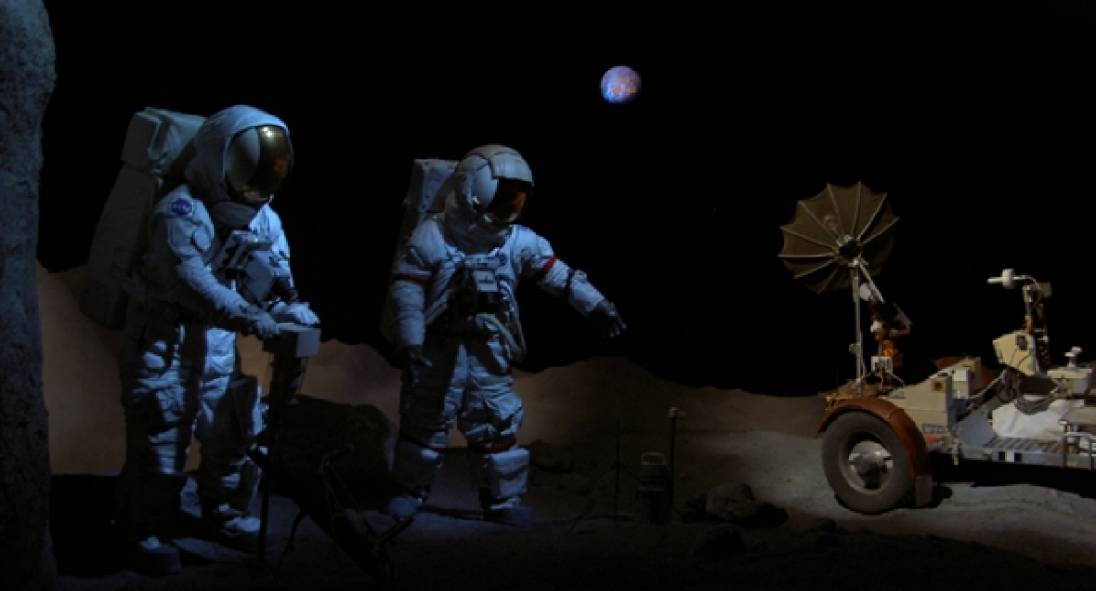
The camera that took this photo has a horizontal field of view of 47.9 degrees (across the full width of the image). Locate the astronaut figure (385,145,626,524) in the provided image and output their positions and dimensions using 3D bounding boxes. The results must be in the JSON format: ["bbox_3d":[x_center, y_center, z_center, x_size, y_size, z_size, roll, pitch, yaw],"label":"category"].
[{"bbox_3d":[-0.285,0.185,6.230,1.030,1.850,0.820,-1,2,-27],"label":"astronaut figure"}]

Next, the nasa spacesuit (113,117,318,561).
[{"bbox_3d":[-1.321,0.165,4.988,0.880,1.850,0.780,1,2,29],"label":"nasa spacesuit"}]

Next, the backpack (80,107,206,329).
[{"bbox_3d":[-1.612,-0.300,5.183,0.300,0.900,0.500,20,11,27],"label":"backpack"}]

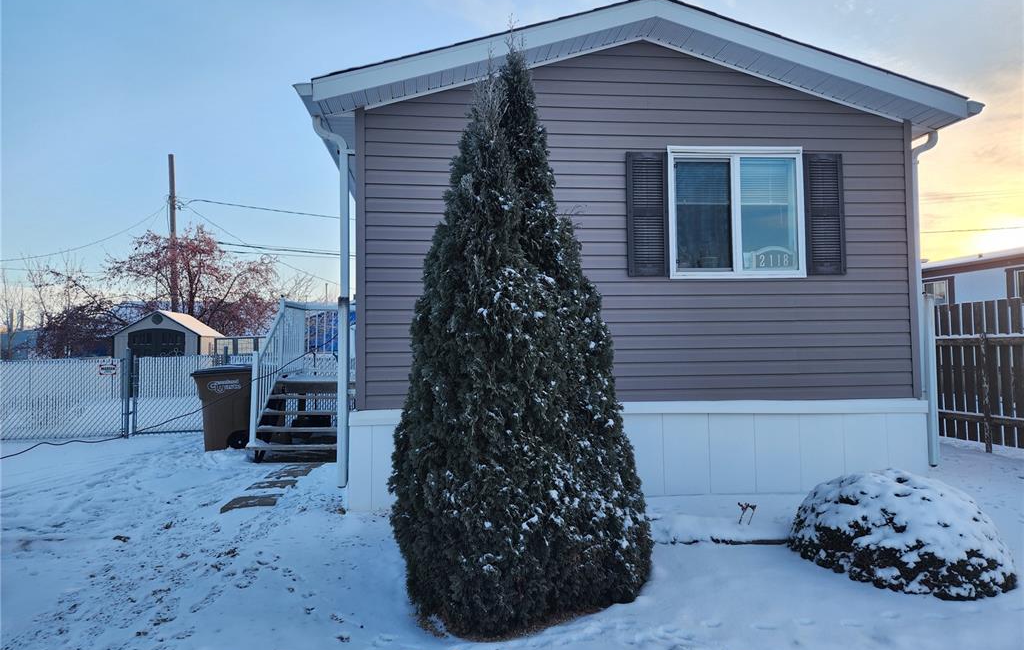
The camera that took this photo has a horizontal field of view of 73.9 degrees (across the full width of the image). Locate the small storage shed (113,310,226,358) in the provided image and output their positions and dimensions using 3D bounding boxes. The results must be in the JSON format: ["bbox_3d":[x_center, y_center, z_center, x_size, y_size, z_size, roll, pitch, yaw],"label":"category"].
[{"bbox_3d":[-10.083,0.861,20.223,2.400,2.420,2.260,-1,-2,-6],"label":"small storage shed"}]

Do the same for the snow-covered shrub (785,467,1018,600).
[{"bbox_3d":[2.334,1.179,4.170,1.220,0.563,1.220,-1,-2,-6],"label":"snow-covered shrub"}]

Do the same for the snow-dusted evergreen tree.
[{"bbox_3d":[0.035,-0.044,3.944,1.472,3.150,1.472,-1,-2,-6],"label":"snow-dusted evergreen tree"}]

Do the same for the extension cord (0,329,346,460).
[{"bbox_3d":[-4.480,0.871,8.012,6.764,1.553,1.723,-3,-3,42],"label":"extension cord"}]

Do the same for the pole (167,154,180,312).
[{"bbox_3d":[-12.353,-1.963,24.961,0.260,8.698,0.260,-3,-3,-6],"label":"pole"}]

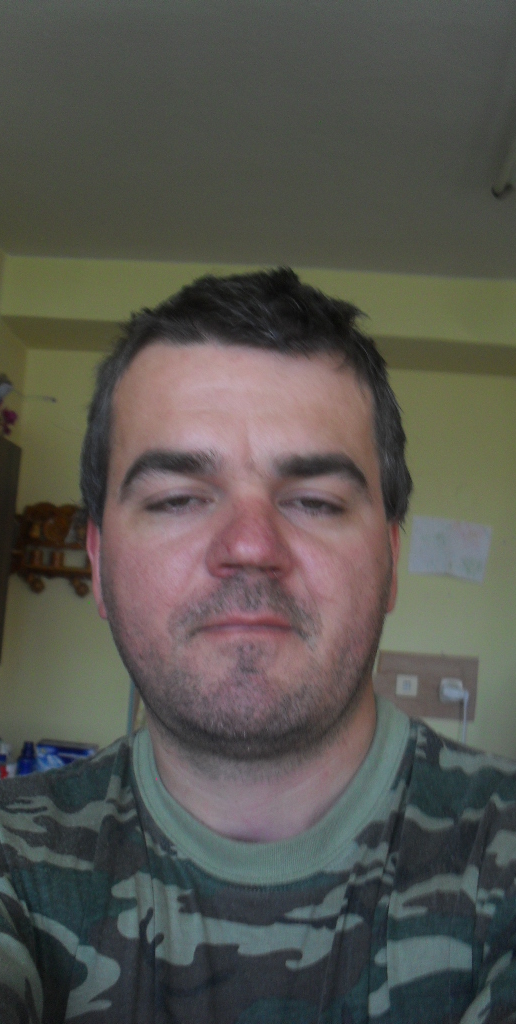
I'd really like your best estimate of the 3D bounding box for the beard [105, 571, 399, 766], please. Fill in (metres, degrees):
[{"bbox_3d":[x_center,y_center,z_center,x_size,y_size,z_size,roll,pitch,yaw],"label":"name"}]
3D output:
[{"bbox_3d":[-0.006,0.075,0.512,0.150,0.105,0.105,1,-12,-1],"label":"beard"}]

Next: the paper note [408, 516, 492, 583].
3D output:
[{"bbox_3d":[0.734,0.146,3.968,0.297,0.210,0.005,7,-6,4],"label":"paper note"}]

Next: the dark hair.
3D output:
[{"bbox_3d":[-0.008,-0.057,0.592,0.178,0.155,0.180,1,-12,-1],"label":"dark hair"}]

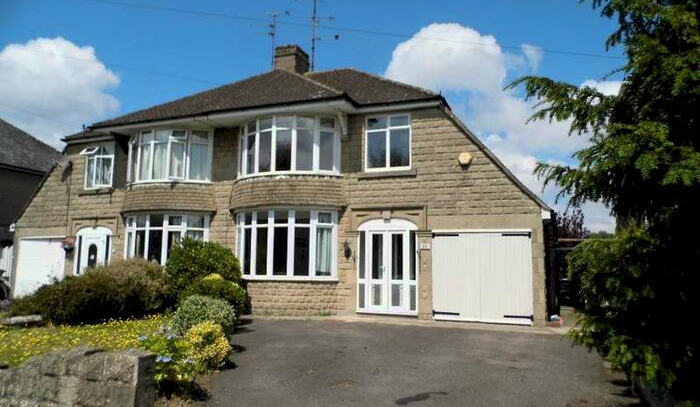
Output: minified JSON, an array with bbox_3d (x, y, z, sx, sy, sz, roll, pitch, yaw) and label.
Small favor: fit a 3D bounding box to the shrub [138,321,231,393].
[{"bbox_3d":[-1.949,1.760,5.948,1.060,0.750,1.000,-2,-7,21],"label":"shrub"}]

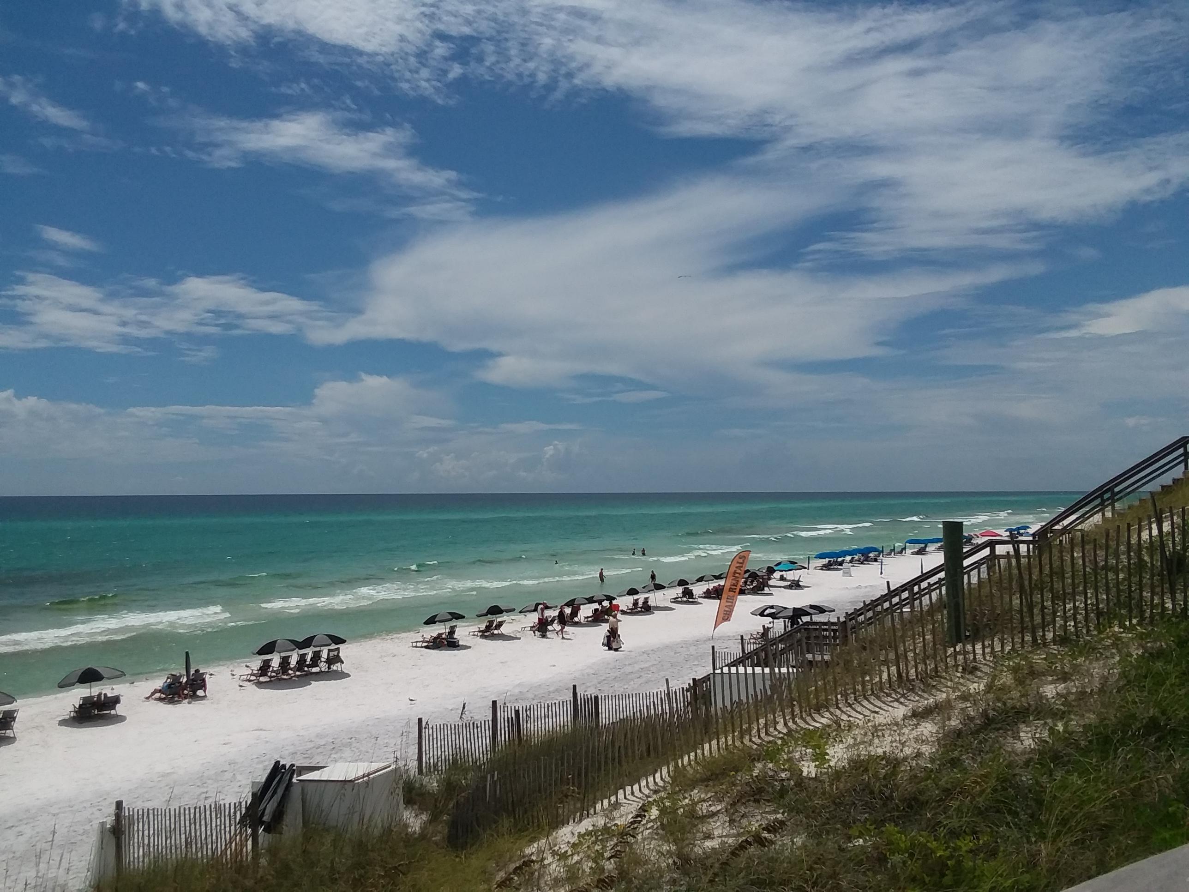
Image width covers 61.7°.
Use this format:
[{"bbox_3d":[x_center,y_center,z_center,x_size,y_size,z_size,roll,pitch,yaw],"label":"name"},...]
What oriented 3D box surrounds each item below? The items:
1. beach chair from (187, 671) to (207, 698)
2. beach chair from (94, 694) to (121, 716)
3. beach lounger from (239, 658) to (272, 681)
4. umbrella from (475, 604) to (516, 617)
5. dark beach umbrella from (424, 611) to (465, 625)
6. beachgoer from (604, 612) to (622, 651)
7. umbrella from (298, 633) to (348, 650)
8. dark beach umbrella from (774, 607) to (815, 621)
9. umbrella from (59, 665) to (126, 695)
[{"bbox_3d":[-14.984,8.718,36.921,1.200,0.880,0.630,-2,-3,33],"label":"beach chair"},{"bbox_3d":[-16.629,8.600,33.596,1.200,0.820,0.630,-2,-3,33],"label":"beach chair"},{"bbox_3d":[-13.354,8.823,39.286,1.250,0.880,0.630,-2,-3,33],"label":"beach lounger"},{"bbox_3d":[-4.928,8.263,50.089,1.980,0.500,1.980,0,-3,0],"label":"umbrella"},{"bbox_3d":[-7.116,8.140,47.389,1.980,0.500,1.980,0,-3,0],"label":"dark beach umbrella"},{"bbox_3d":[0.851,8.514,45.600,0.600,1.750,0.580,-1,-3,10],"label":"beachgoer"},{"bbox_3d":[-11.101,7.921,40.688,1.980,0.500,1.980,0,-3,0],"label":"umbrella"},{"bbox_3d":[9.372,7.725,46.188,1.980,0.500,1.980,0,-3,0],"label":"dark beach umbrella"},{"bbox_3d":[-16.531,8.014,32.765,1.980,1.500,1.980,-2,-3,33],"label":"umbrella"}]

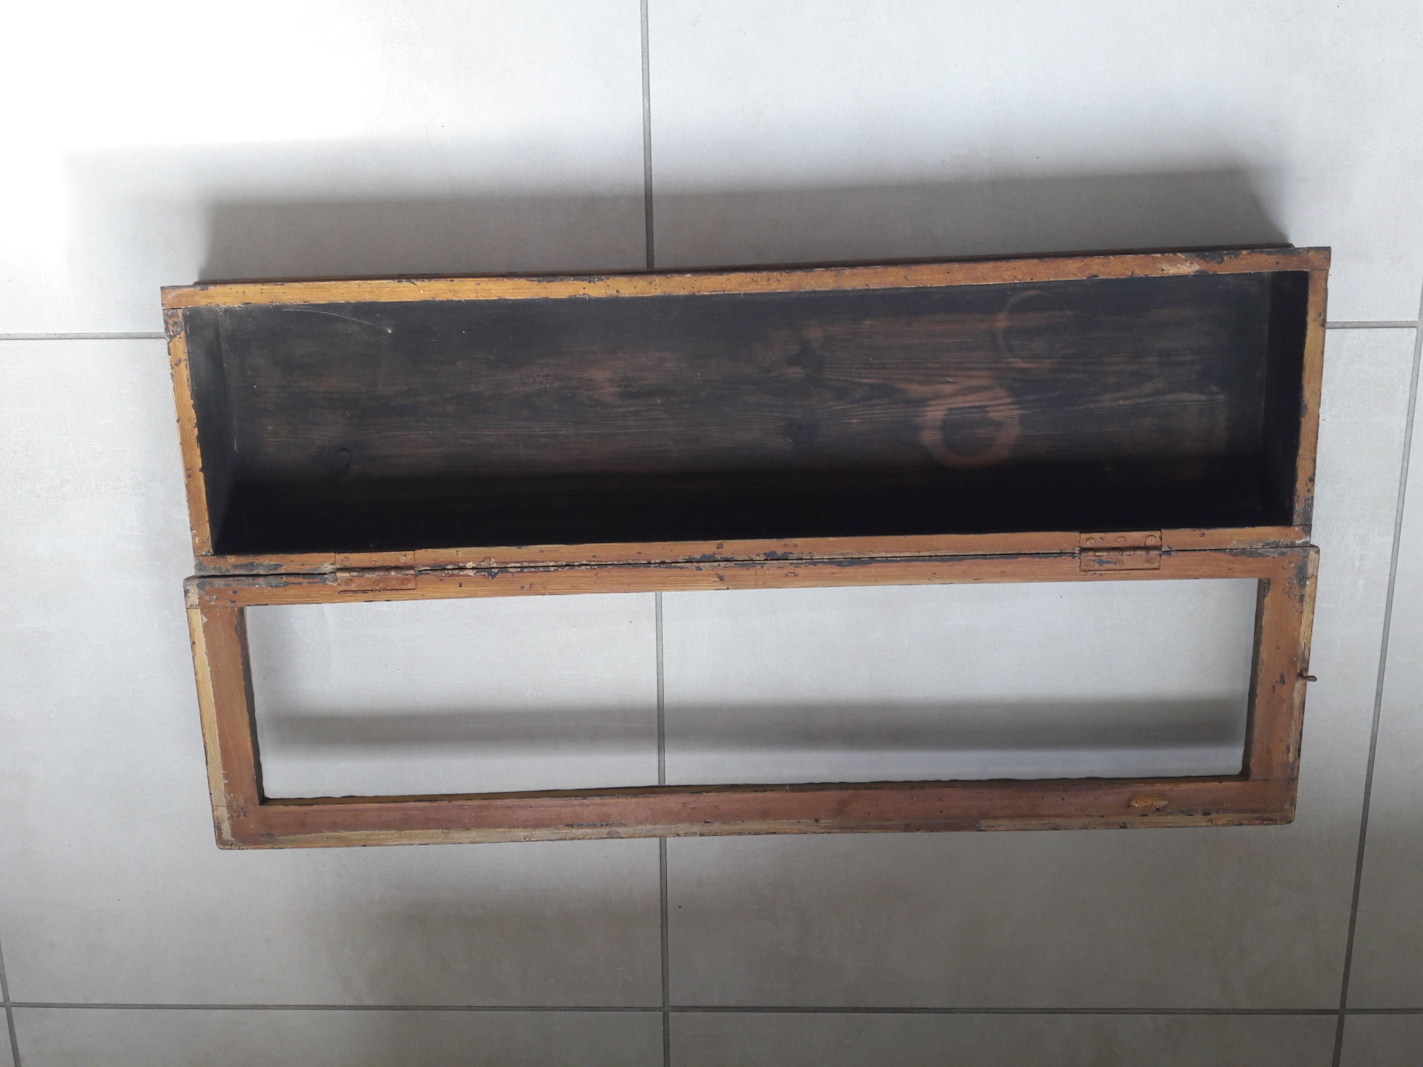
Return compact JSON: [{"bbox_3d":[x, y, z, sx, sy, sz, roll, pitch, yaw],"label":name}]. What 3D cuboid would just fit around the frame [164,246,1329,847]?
[{"bbox_3d":[0.024,0.015,0.911,0.863,0.077,0.449,-2,102,2],"label":"frame"}]

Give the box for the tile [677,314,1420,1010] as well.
[{"bbox_3d":[0.257,0.131,0.974,0.597,0.010,0.597,0,102,1],"label":"tile"}]

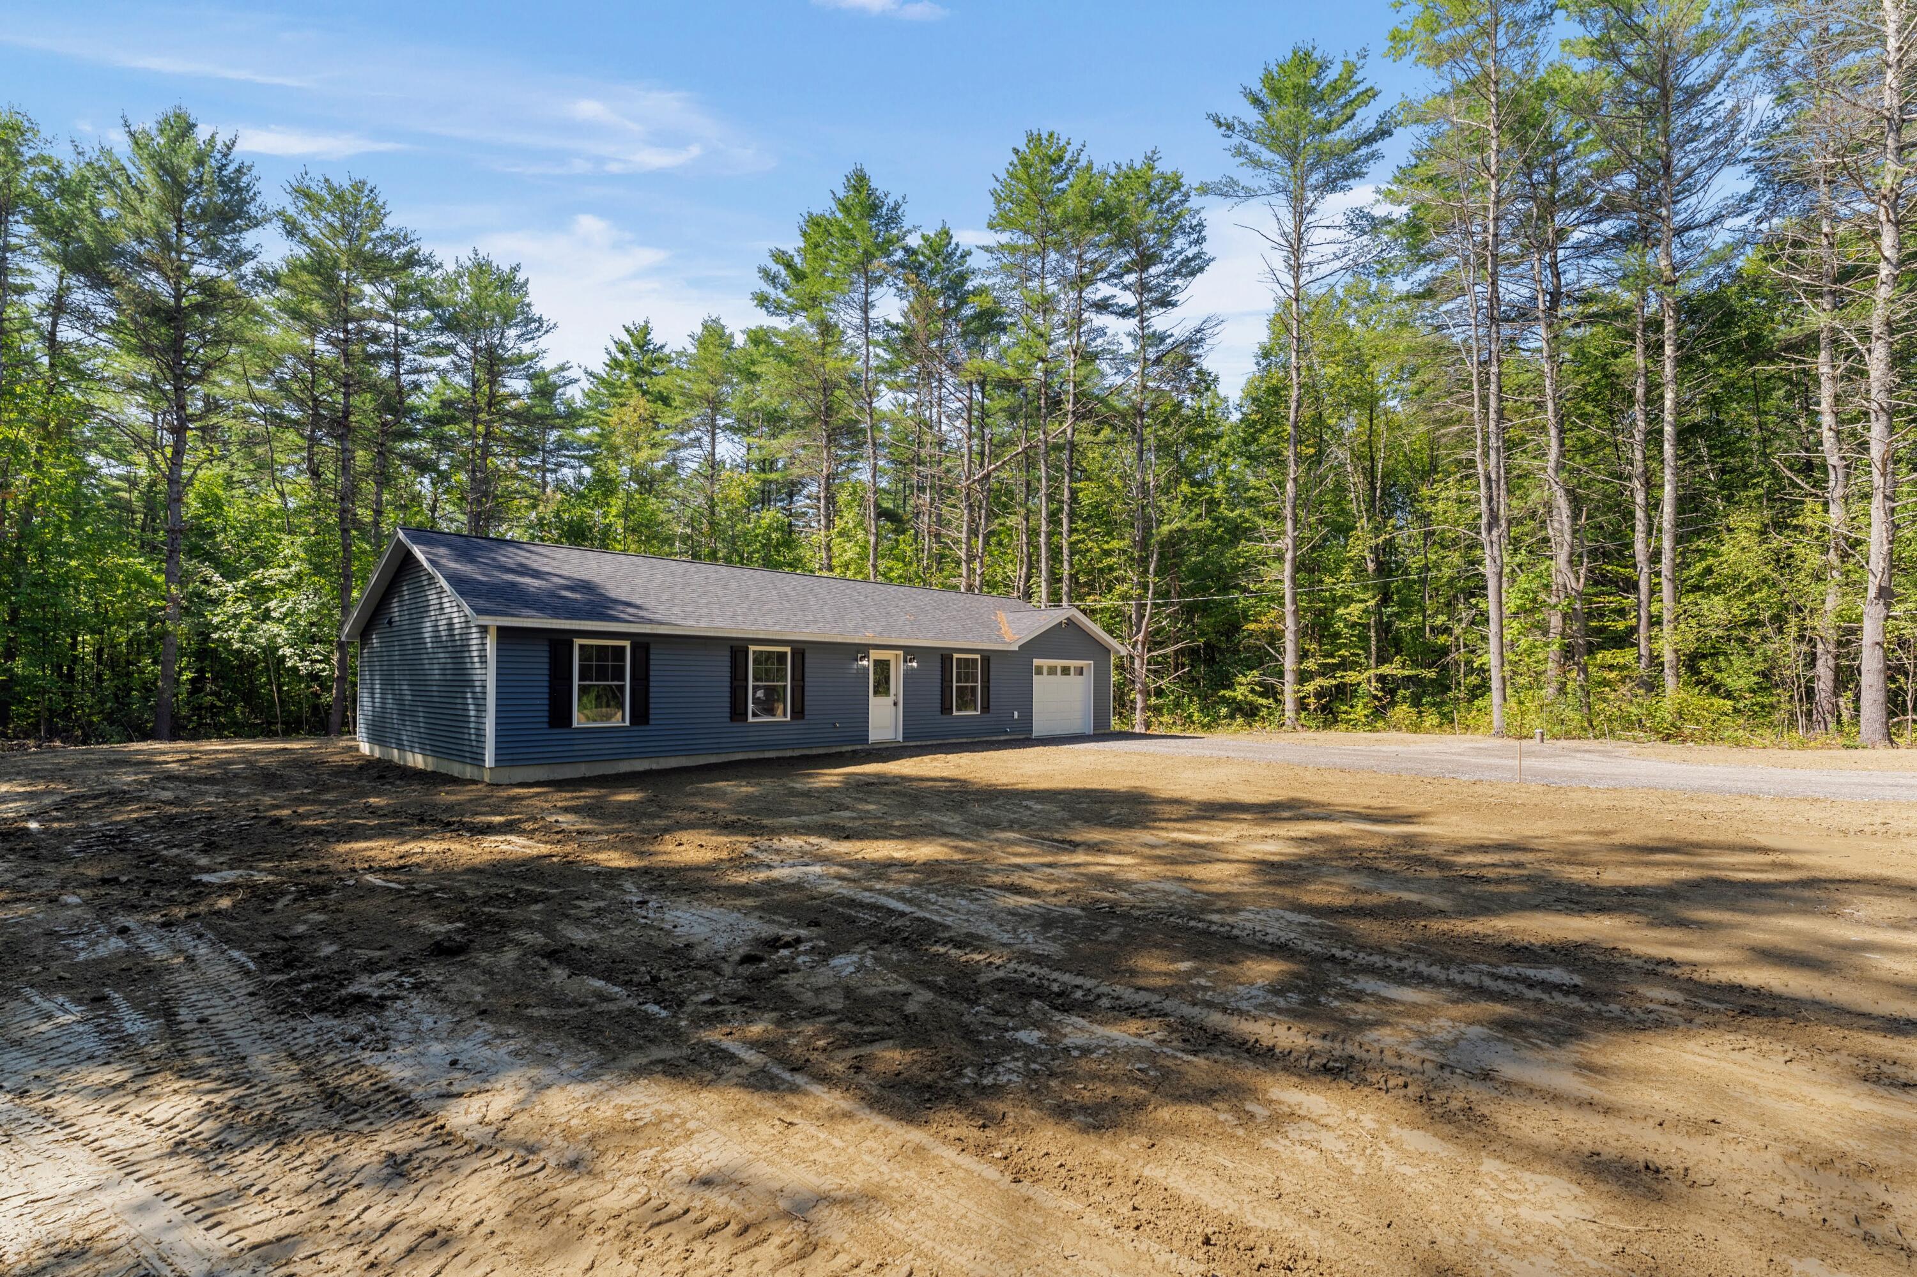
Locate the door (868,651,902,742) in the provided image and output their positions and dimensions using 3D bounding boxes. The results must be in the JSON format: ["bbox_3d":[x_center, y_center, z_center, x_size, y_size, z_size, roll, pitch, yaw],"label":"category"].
[{"bbox_3d":[-1.710,1.355,19.935,0.130,2.161,1.040,-3,-4,44],"label":"door"}]

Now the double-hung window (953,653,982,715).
[{"bbox_3d":[0.199,1.181,21.928,0.100,1.541,1.018,-3,-4,44],"label":"double-hung window"}]

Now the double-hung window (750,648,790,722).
[{"bbox_3d":[-3.927,0.935,17.655,0.100,1.541,1.018,-3,-4,44],"label":"double-hung window"}]

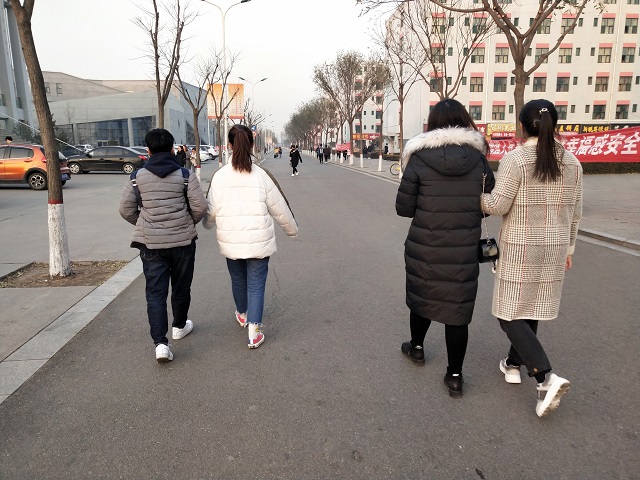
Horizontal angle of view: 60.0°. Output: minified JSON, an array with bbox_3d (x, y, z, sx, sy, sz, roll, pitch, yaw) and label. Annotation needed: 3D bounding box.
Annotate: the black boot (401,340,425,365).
[{"bbox_3d":[0.636,0.763,3.823,0.105,0.125,0.260,-3,10,-21],"label":"black boot"}]

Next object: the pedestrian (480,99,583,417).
[{"bbox_3d":[1.197,0.078,3.164,0.580,1.700,0.700,-1,10,-9],"label":"pedestrian"}]

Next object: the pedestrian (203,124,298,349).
[{"bbox_3d":[-0.531,-0.057,4.276,0.690,1.630,0.620,0,9,-4],"label":"pedestrian"}]

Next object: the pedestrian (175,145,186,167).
[{"bbox_3d":[-6.557,-3.667,26.371,0.340,1.580,0.480,-6,11,-33],"label":"pedestrian"}]

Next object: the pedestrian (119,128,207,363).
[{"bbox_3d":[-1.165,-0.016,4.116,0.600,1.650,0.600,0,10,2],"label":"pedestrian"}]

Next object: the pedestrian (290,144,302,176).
[{"bbox_3d":[-1.166,-3.989,27.521,0.520,1.620,0.500,5,11,28],"label":"pedestrian"}]

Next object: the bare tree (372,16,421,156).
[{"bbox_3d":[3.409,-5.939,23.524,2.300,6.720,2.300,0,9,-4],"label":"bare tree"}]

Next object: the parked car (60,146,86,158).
[{"bbox_3d":[-17.488,-5.912,39.464,1.800,1.470,4.400,-2,10,-14],"label":"parked car"}]

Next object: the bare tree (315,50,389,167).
[{"bbox_3d":[2.409,-9.967,42.429,6.100,8.400,6.000,0,10,0],"label":"bare tree"}]

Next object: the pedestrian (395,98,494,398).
[{"bbox_3d":[0.808,0.028,3.555,0.630,1.750,0.580,-1,10,-6],"label":"pedestrian"}]

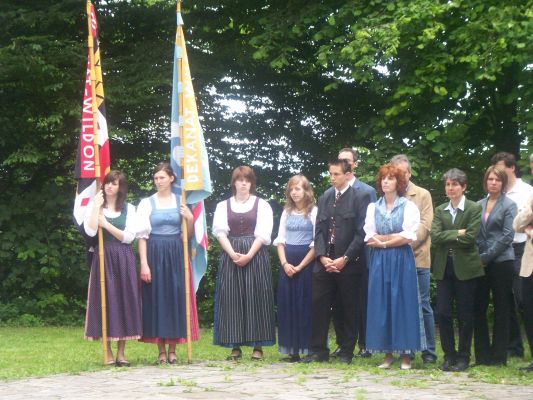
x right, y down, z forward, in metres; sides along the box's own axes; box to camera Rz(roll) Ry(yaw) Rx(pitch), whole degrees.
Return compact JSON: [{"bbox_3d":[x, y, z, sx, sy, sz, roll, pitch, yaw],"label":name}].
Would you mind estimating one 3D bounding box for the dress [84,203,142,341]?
[{"bbox_3d":[-1.325,0.619,15.600,0.500,1.195,0.400,0,0,5],"label":"dress"}]

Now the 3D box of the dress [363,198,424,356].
[{"bbox_3d":[1.090,0.643,15.350,0.500,1.346,0.440,0,0,20],"label":"dress"}]

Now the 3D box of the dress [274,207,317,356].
[{"bbox_3d":[0.265,0.704,15.650,0.420,1.294,0.360,0,1,13],"label":"dress"}]

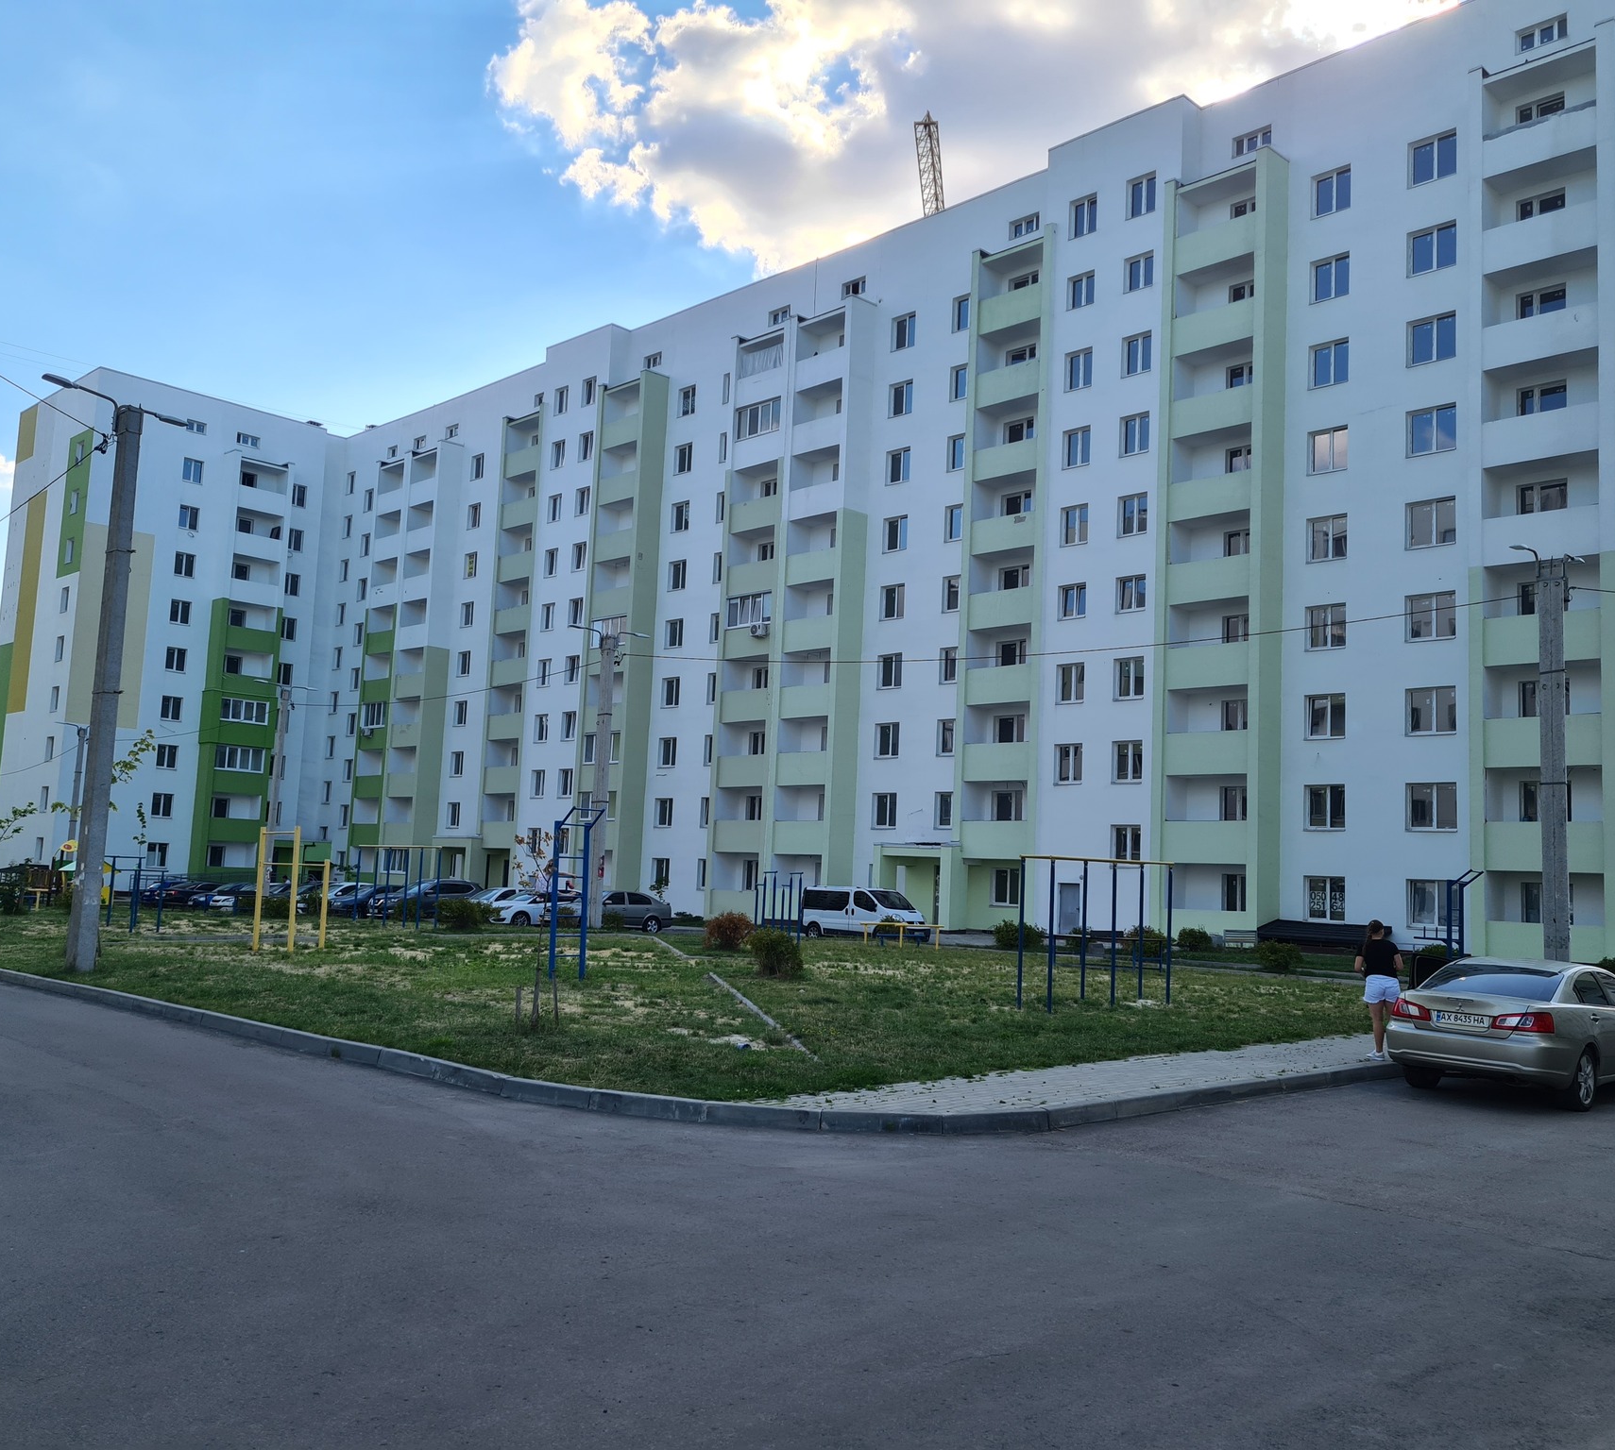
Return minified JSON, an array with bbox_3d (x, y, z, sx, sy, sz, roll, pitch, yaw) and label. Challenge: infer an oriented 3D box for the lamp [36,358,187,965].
[{"bbox_3d":[-11.229,-0.755,23.162,0.500,9.200,2.532,-1,-7,31],"label":"lamp"}]

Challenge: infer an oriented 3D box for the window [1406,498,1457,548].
[{"bbox_3d":[18.865,-6.073,43.849,0.200,1.435,1.505,8,-8,-43],"label":"window"}]

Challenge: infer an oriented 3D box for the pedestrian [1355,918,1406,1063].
[{"bbox_3d":[6.822,3.158,17.294,0.550,1.680,0.360,0,-6,22],"label":"pedestrian"}]

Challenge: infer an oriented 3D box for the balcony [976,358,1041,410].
[{"bbox_3d":[8.045,-12.816,55.368,1.300,1.362,2.994,8,-8,-43],"label":"balcony"}]

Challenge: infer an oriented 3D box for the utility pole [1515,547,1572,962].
[{"bbox_3d":[15.058,0.924,29.272,1.200,9.220,0.500,6,-6,-30],"label":"utility pole"}]

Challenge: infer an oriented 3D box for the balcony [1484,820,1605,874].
[{"bbox_3d":[20.424,3.403,39.846,1.200,1.382,3.030,8,-8,-43],"label":"balcony"}]

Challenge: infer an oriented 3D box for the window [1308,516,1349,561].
[{"bbox_3d":[17.205,-6.131,47.965,0.150,1.458,1.381,8,-8,-44],"label":"window"}]

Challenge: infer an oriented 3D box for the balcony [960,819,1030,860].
[{"bbox_3d":[7.254,4.286,53.519,1.300,1.362,2.994,8,-8,-43],"label":"balcony"}]

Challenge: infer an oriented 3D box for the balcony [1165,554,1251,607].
[{"bbox_3d":[13.659,-4.670,48.131,1.300,1.362,2.973,8,-8,-43],"label":"balcony"}]

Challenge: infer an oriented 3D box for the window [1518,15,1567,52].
[{"bbox_3d":[21.769,-20.422,43.023,0.200,0.748,1.440,8,-8,-43],"label":"window"}]

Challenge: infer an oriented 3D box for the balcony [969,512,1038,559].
[{"bbox_3d":[7.756,-7.006,54.346,1.374,1.307,2.939,8,-7,-43],"label":"balcony"}]

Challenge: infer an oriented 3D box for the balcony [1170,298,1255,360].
[{"bbox_3d":[14.019,-13.149,48.890,1.374,1.342,2.958,8,-7,-43],"label":"balcony"}]

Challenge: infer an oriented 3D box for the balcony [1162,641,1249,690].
[{"bbox_3d":[13.529,-1.844,47.933,1.200,1.382,2.964,8,-8,-43],"label":"balcony"}]

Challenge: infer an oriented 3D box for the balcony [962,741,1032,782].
[{"bbox_3d":[7.604,1.504,55.598,1.200,1.424,3.178,8,-8,-44],"label":"balcony"}]

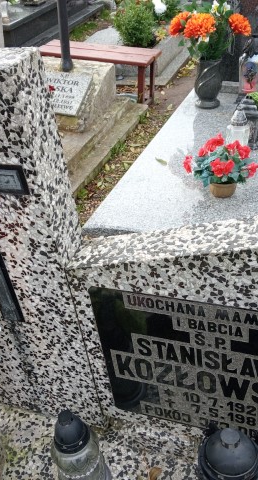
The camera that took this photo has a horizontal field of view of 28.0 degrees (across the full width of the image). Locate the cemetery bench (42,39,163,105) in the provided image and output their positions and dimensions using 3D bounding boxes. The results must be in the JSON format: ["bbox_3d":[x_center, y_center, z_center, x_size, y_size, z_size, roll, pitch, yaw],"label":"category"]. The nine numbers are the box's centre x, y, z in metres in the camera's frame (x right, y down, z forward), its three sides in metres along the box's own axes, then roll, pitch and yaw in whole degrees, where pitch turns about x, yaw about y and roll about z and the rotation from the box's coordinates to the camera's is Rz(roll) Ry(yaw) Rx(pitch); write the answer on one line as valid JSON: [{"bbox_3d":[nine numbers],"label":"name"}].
[{"bbox_3d":[-0.255,-1.386,4.362,1.209,0.410,0.270,20,42,34],"label":"cemetery bench"}]

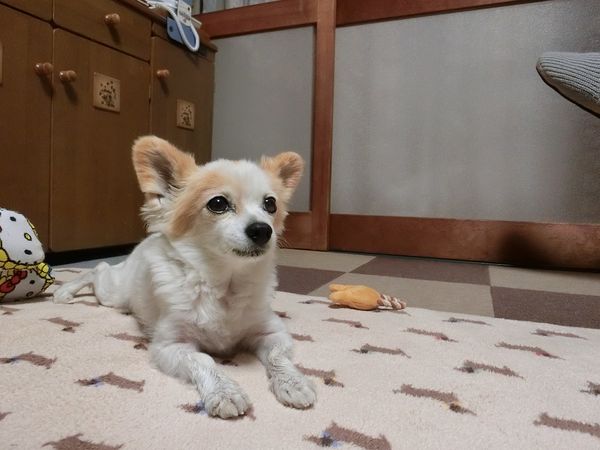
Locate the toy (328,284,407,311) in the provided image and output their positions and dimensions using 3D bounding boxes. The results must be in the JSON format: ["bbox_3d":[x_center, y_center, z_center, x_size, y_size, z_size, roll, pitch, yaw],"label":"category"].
[{"bbox_3d":[0.099,0.104,0.642,0.114,0.032,0.052,3,4,22],"label":"toy"}]

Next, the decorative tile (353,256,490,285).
[{"bbox_3d":[0.307,0.114,1.076,0.302,0.008,0.308,3,4,22],"label":"decorative tile"}]

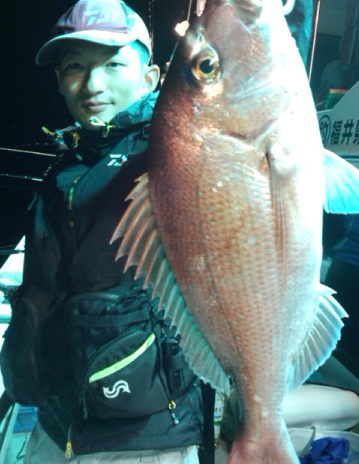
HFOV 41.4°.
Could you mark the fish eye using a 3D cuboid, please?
[{"bbox_3d":[0.031,-0.199,0.565,0.035,0.041,0.022,2,6,7],"label":"fish eye"}]

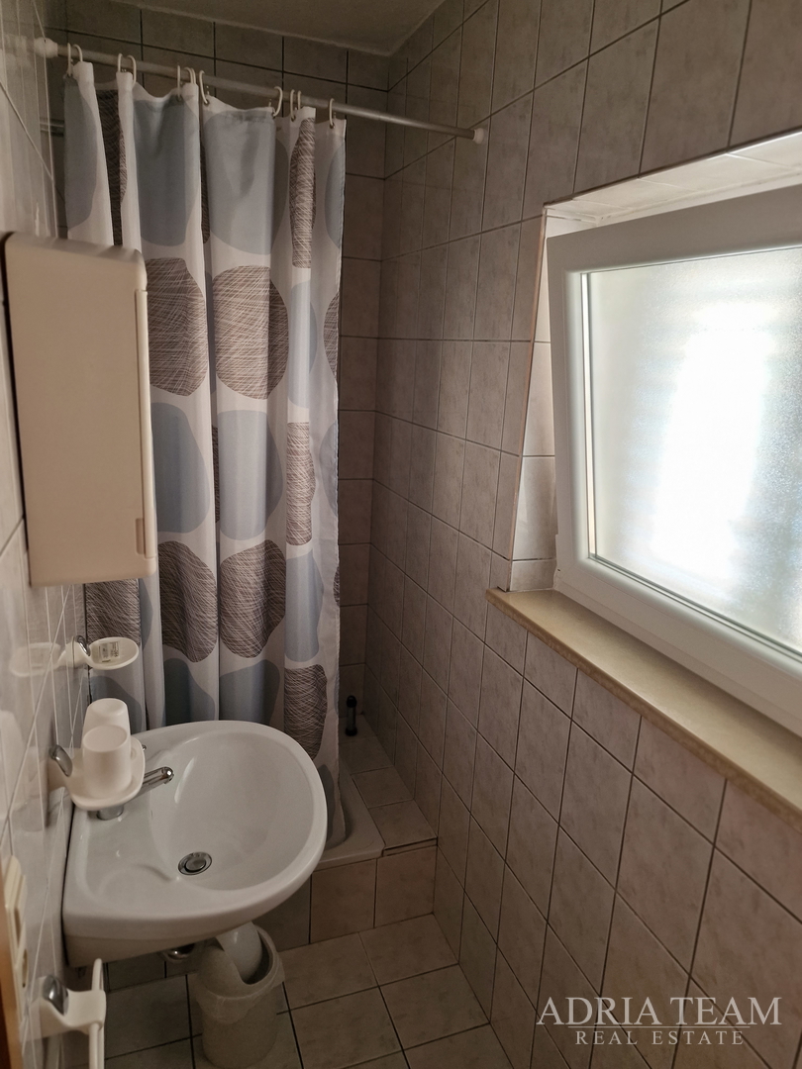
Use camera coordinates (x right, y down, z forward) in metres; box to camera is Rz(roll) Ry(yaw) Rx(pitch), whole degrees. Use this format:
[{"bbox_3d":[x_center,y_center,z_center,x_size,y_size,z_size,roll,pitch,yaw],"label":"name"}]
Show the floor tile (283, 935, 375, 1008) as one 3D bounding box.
[{"bbox_3d":[-0.217,1.274,2.075,0.257,0.010,0.200,-3,16,-20],"label":"floor tile"}]

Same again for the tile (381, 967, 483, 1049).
[{"bbox_3d":[0.089,1.314,1.982,0.248,0.010,0.200,-3,16,-20],"label":"tile"}]

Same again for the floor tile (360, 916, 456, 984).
[{"bbox_3d":[0.020,1.262,2.162,0.248,0.010,0.200,-3,16,-20],"label":"floor tile"}]

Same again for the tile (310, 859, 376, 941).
[{"bbox_3d":[-0.174,1.113,2.161,0.204,0.260,0.010,-3,16,-20],"label":"tile"}]

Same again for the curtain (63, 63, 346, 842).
[{"bbox_3d":[-0.446,0.011,1.806,0.676,2.016,0.130,-3,16,-20],"label":"curtain"}]

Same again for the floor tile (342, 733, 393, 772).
[{"bbox_3d":[-0.134,0.826,2.647,0.164,0.010,0.200,-3,16,-20],"label":"floor tile"}]

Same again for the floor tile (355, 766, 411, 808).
[{"bbox_3d":[-0.066,0.878,2.466,0.164,0.010,0.200,-3,16,-20],"label":"floor tile"}]

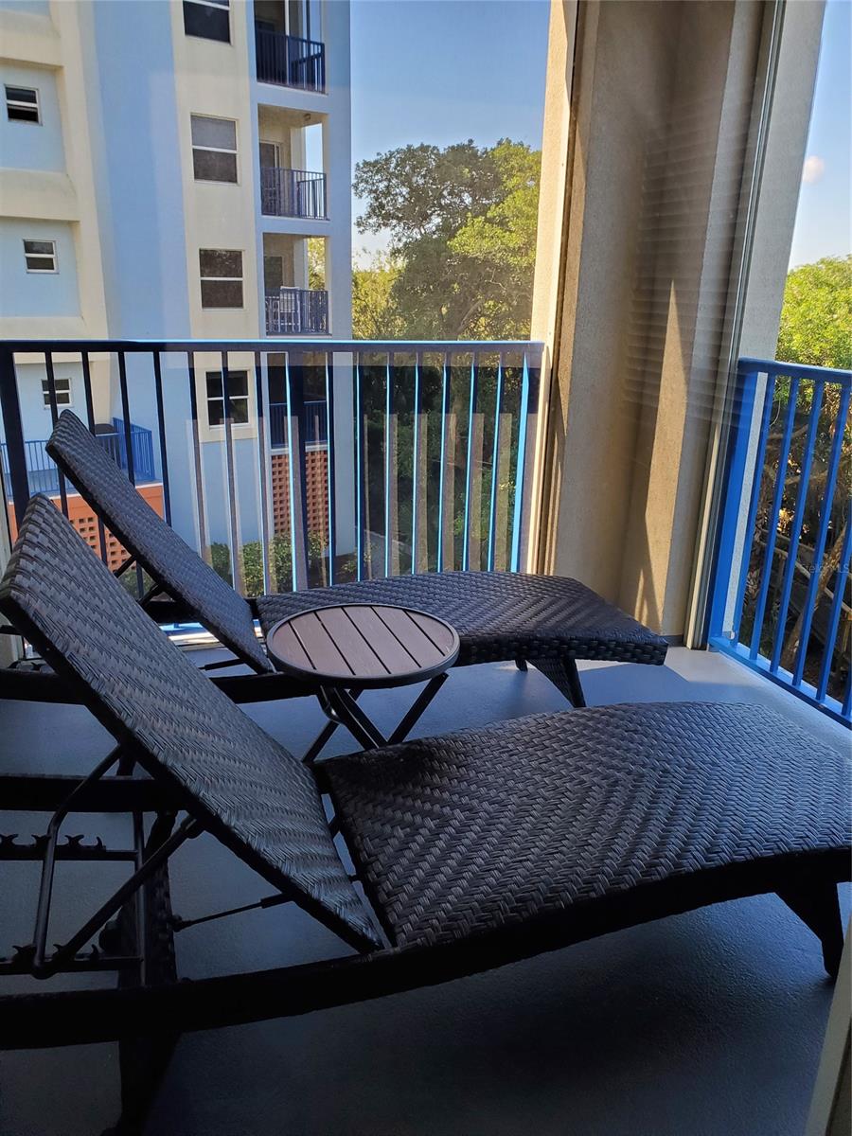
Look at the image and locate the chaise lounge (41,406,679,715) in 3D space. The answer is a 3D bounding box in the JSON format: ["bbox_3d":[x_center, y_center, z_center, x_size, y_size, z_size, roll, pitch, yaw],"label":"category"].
[{"bbox_3d":[-0.264,0.039,2.530,1.895,0.955,0.606,-4,19,-15],"label":"chaise lounge"}]

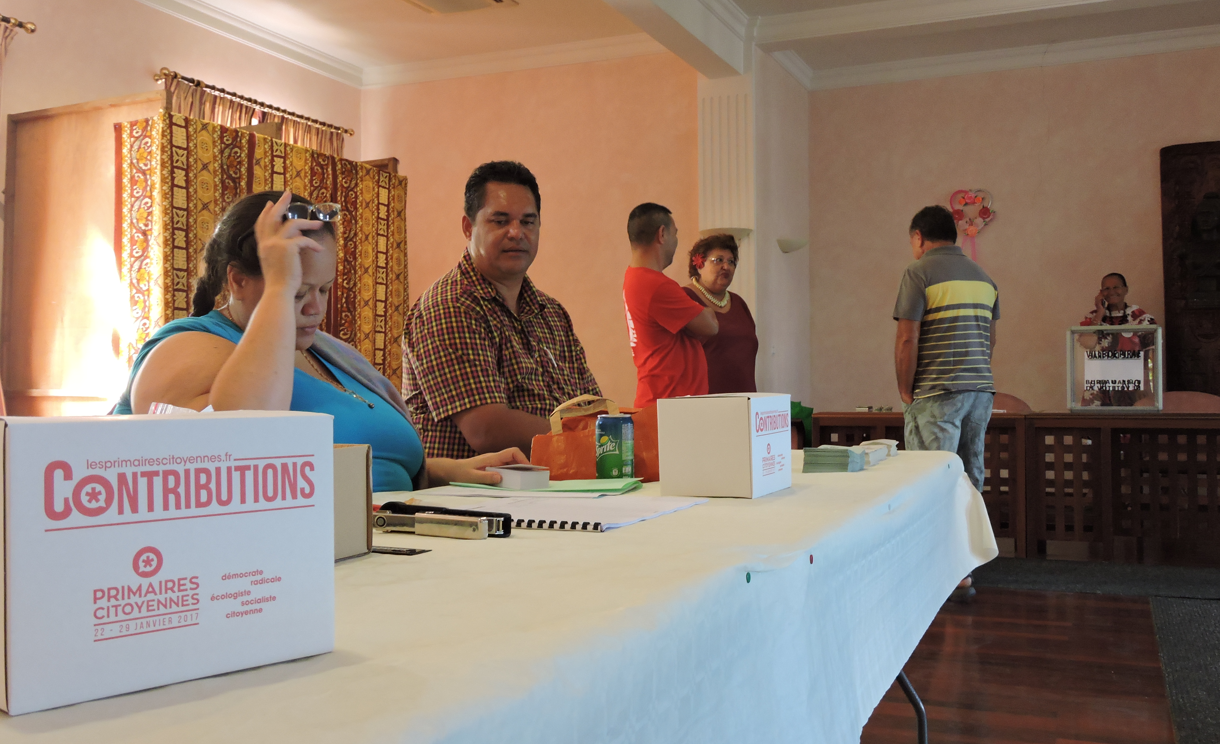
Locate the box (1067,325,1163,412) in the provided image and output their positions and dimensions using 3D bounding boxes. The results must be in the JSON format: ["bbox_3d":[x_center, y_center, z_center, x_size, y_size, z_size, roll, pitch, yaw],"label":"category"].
[{"bbox_3d":[2.785,-0.012,6.420,0.470,0.470,0.380,0,-1,24],"label":"box"}]

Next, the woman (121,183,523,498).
[{"bbox_3d":[-0.440,0.320,1.790,0.760,1.210,0.620,0,-1,23],"label":"woman"}]

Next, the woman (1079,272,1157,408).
[{"bbox_3d":[3.090,0.196,7.100,0.480,1.610,0.330,0,-1,21],"label":"woman"}]

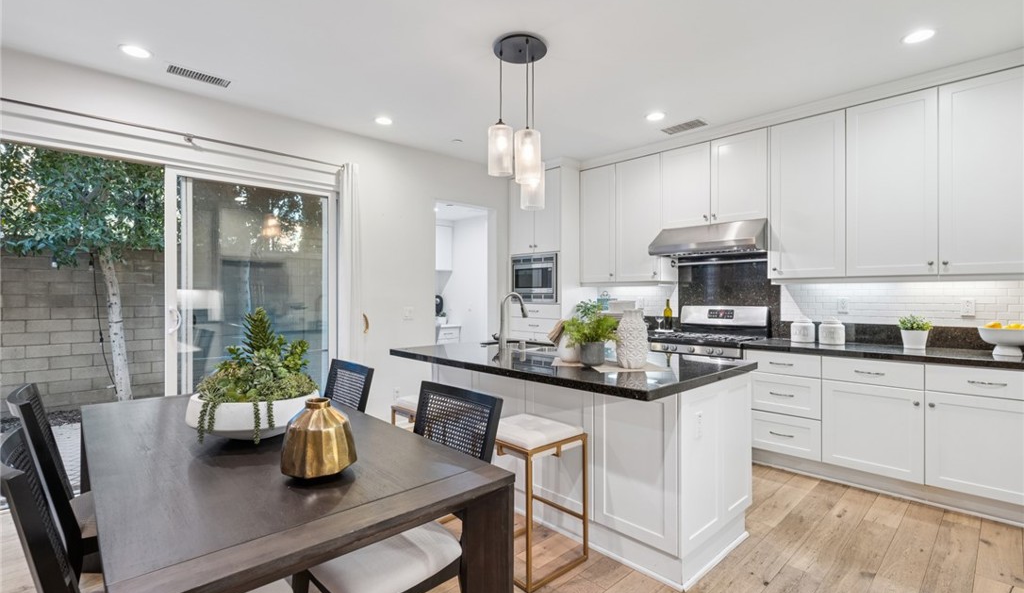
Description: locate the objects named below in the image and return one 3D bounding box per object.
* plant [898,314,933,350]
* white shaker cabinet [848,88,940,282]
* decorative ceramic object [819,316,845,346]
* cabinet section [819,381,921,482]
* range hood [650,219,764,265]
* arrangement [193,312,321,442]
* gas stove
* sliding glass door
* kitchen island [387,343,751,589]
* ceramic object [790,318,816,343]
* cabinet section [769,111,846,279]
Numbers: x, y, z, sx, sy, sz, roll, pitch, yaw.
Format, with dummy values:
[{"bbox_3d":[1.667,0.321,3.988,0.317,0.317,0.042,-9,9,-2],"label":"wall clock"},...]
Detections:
[{"bbox_3d":[2.705,0.238,3.050,0.225,0.236,0.225,0,0,-44],"label":"plant"},{"bbox_3d":[2.642,-0.734,3.155,0.330,1.200,0.475,0,0,-44],"label":"white shaker cabinet"},{"bbox_3d":[2.449,0.264,3.470,0.157,0.206,0.157,0,0,-44],"label":"decorative ceramic object"},{"bbox_3d":[2.528,0.867,3.154,0.520,0.574,0.528,0,0,-45],"label":"cabinet section"},{"bbox_3d":[1.758,-0.502,4.007,0.560,0.267,0.910,0,0,-44],"label":"range hood"},{"bbox_3d":[-0.957,0.282,1.746,0.460,0.460,0.460,0,0,-44],"label":"arrangement"},{"bbox_3d":[1.707,0.687,3.945,0.690,1.188,0.765,0,0,-44],"label":"gas stove"},{"bbox_3d":[-1.967,0.179,3.554,1.180,2.168,0.070,0,0,-44],"label":"sliding glass door"},{"bbox_3d":[0.243,0.816,2.772,1.080,0.915,1.951,0,0,-44],"label":"kitchen island"},{"bbox_3d":[2.317,0.264,3.620,0.155,0.206,0.155,0,0,-44],"label":"ceramic object"},{"bbox_3d":[2.362,-0.748,3.587,0.330,1.216,0.503,0,0,-45],"label":"cabinet section"}]

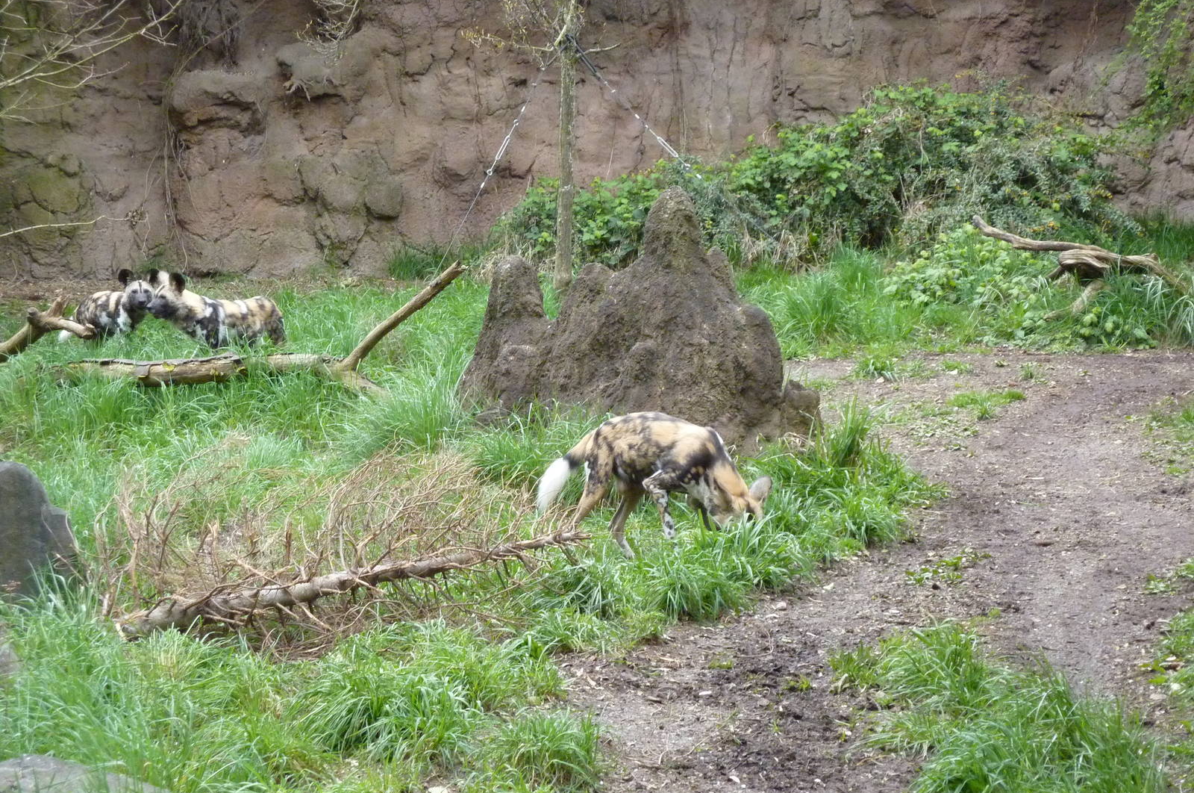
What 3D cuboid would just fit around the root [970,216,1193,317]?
[{"bbox_3d":[3.559,-0.951,30.200,1.500,0.640,0.750,0,7,0],"label":"root"}]

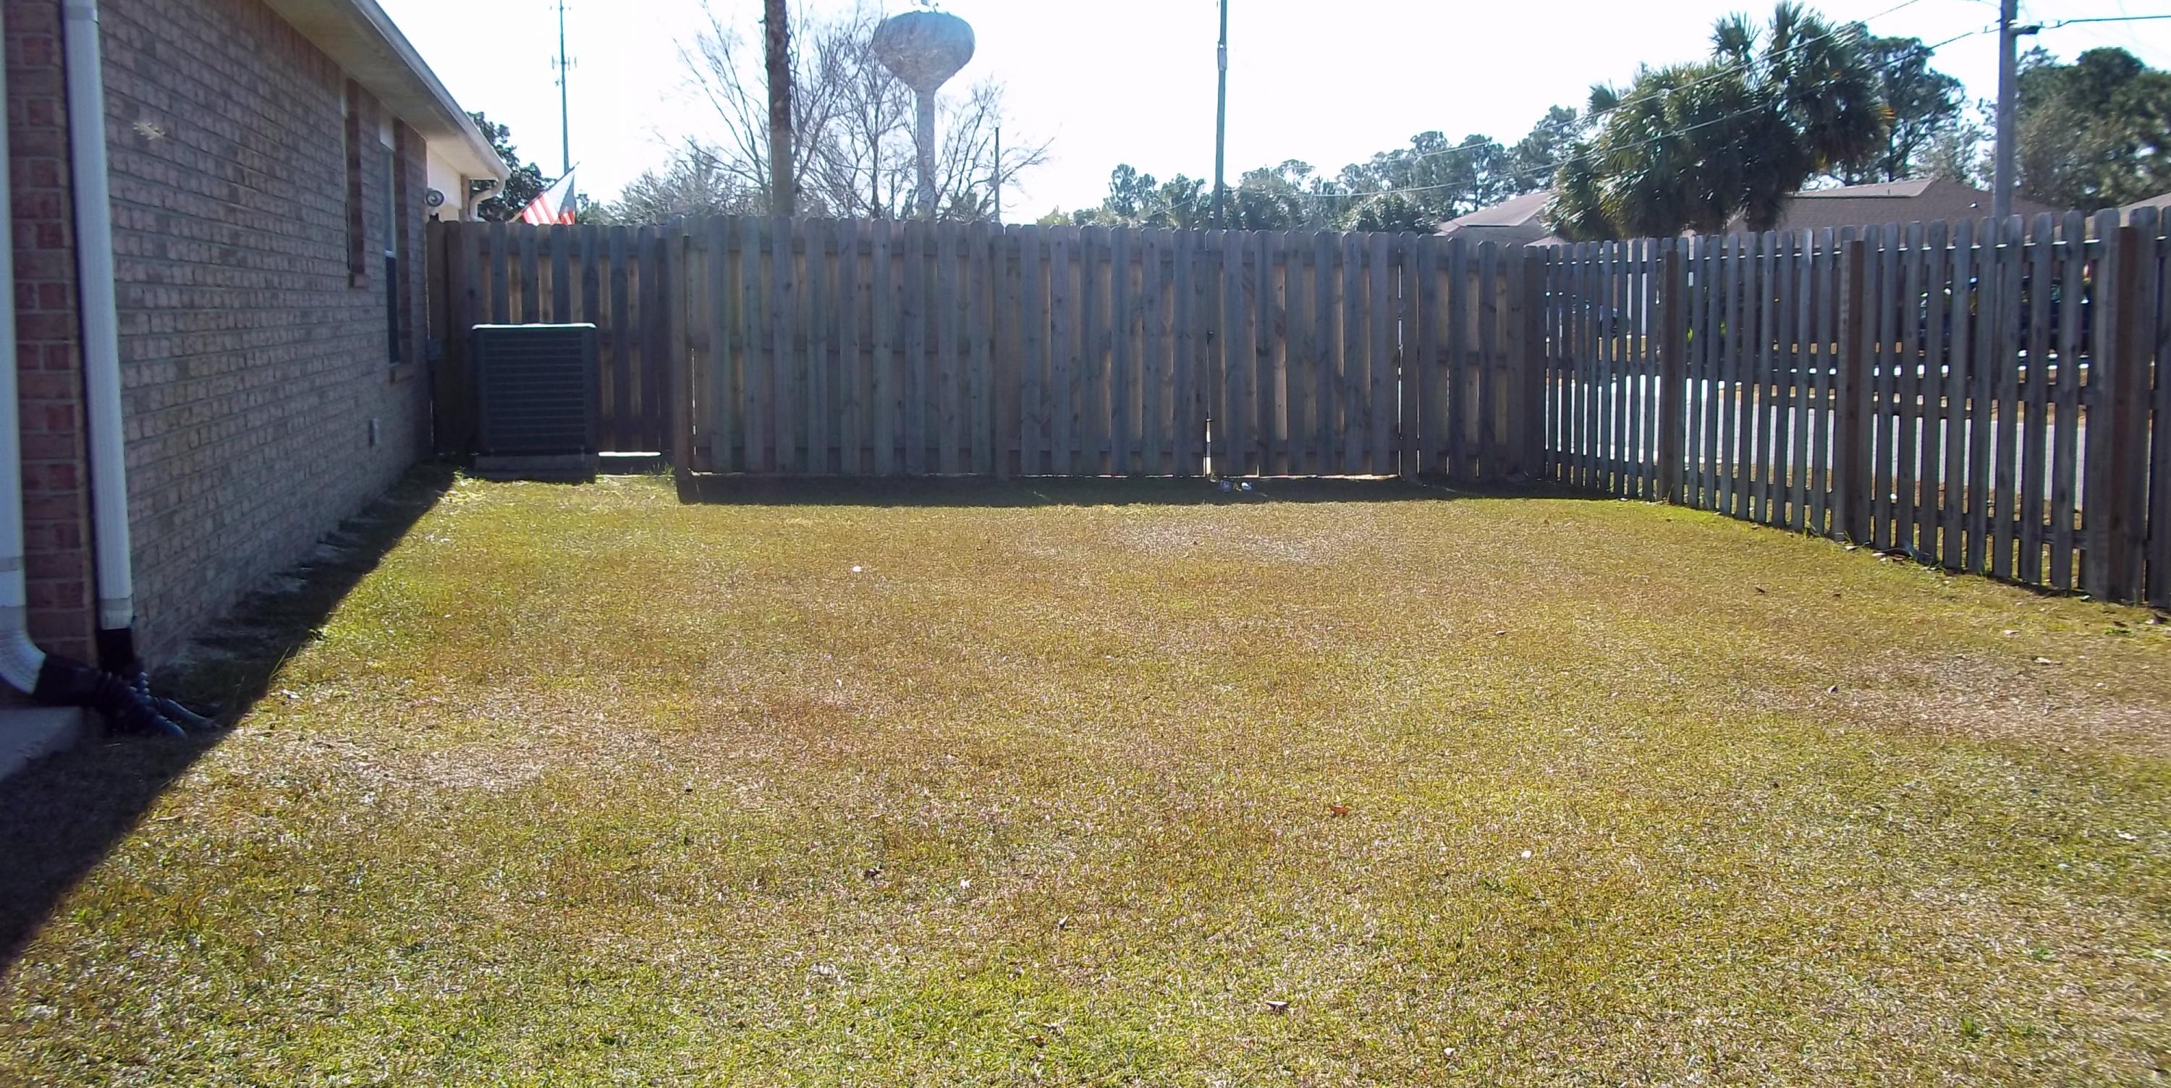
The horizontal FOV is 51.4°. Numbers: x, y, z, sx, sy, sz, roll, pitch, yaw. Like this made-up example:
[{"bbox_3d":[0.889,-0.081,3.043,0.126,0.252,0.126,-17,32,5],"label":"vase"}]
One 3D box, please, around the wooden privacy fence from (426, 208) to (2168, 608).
[{"bbox_3d":[0.257,-1.099,13.683,8.650,1.900,9.200,-1,6,-11],"label":"wooden privacy fence"}]

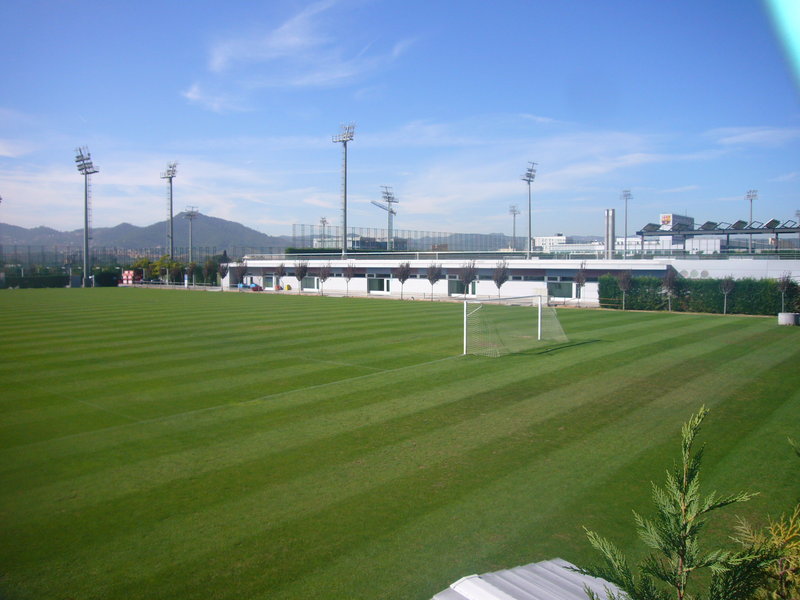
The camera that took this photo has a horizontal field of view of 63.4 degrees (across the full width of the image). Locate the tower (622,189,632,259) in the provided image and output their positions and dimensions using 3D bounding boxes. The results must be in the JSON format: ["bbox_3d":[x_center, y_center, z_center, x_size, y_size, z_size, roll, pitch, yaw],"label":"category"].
[{"bbox_3d":[78.680,-26.190,224.790,4.000,25.200,2.200,3,5,40],"label":"tower"}]

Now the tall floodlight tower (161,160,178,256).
[{"bbox_3d":[-58.340,-22.260,163.790,4.000,25.300,2.200,3,5,40],"label":"tall floodlight tower"}]

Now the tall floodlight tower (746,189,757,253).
[{"bbox_3d":[122.100,-26.190,224.790,4.000,25.200,2.200,3,5,40],"label":"tall floodlight tower"}]

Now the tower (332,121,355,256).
[{"bbox_3d":[-10.370,-19.870,119.800,4.000,25.400,2.200,3,5,40],"label":"tower"}]

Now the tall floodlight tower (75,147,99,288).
[{"bbox_3d":[-56.100,-14.570,115.790,4.000,25.300,2.200,3,5,40],"label":"tall floodlight tower"}]

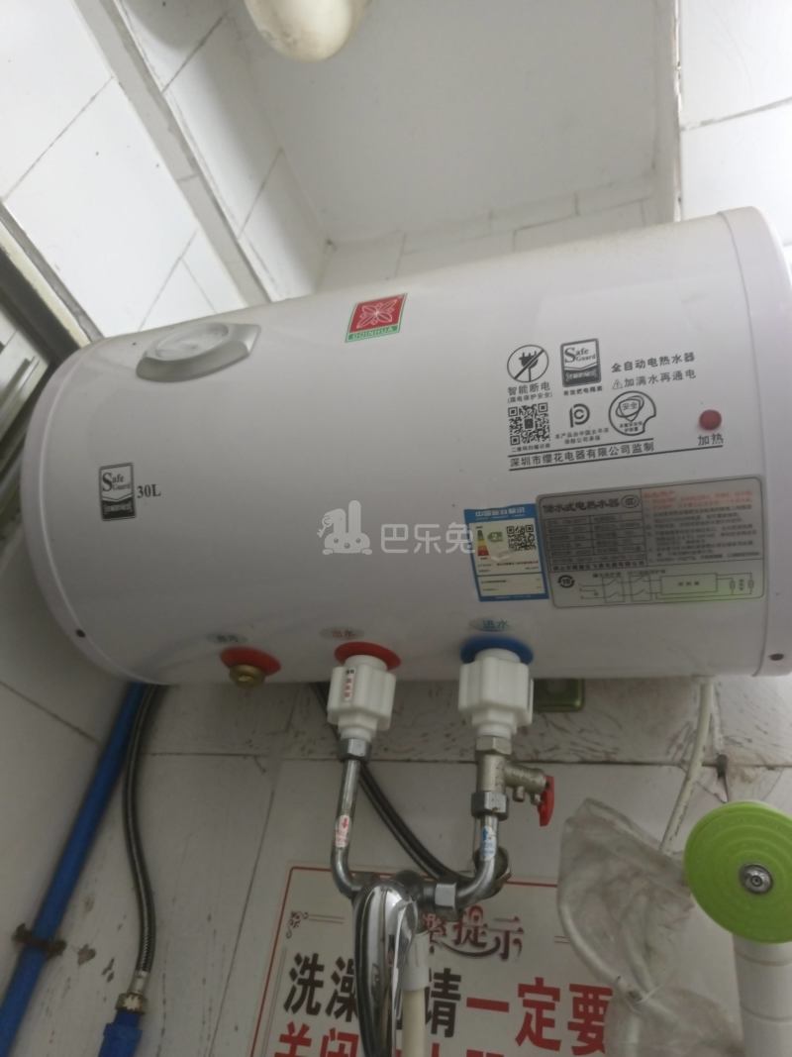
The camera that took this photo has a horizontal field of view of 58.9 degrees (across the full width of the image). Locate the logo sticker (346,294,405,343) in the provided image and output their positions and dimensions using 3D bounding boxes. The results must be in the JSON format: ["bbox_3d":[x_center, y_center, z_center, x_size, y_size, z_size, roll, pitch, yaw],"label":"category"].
[{"bbox_3d":[-0.014,-0.158,0.523,0.041,0.050,0.003,-5,-40,19],"label":"logo sticker"}]

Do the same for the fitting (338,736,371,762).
[{"bbox_3d":[-0.030,0.161,0.511,0.025,0.013,0.023,20,-39,-11],"label":"fitting"}]

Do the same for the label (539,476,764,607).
[{"bbox_3d":[0.158,0.013,0.438,0.128,0.005,0.080,-5,-68,19],"label":"label"}]

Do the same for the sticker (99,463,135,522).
[{"bbox_3d":[-0.219,-0.029,0.550,0.031,0.043,0.002,-5,-2,19],"label":"sticker"}]

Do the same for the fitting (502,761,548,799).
[{"bbox_3d":[0.087,0.170,0.471,0.030,0.019,0.015,15,-38,-5],"label":"fitting"}]

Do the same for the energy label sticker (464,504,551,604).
[{"bbox_3d":[0.071,0.018,0.452,0.045,0.004,0.067,-5,-69,18],"label":"energy label sticker"}]

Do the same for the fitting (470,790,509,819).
[{"bbox_3d":[0.062,0.180,0.456,0.025,0.013,0.023,13,-38,-3],"label":"fitting"}]

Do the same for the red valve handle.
[{"bbox_3d":[0.100,0.181,0.466,0.010,0.031,0.011,15,-38,-5],"label":"red valve handle"}]

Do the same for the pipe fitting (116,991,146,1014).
[{"bbox_3d":[-0.232,0.415,0.614,0.026,0.013,0.024,2,-39,11],"label":"pipe fitting"}]

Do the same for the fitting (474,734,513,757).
[{"bbox_3d":[0.067,0.149,0.481,0.026,0.011,0.024,22,-40,-14],"label":"fitting"}]

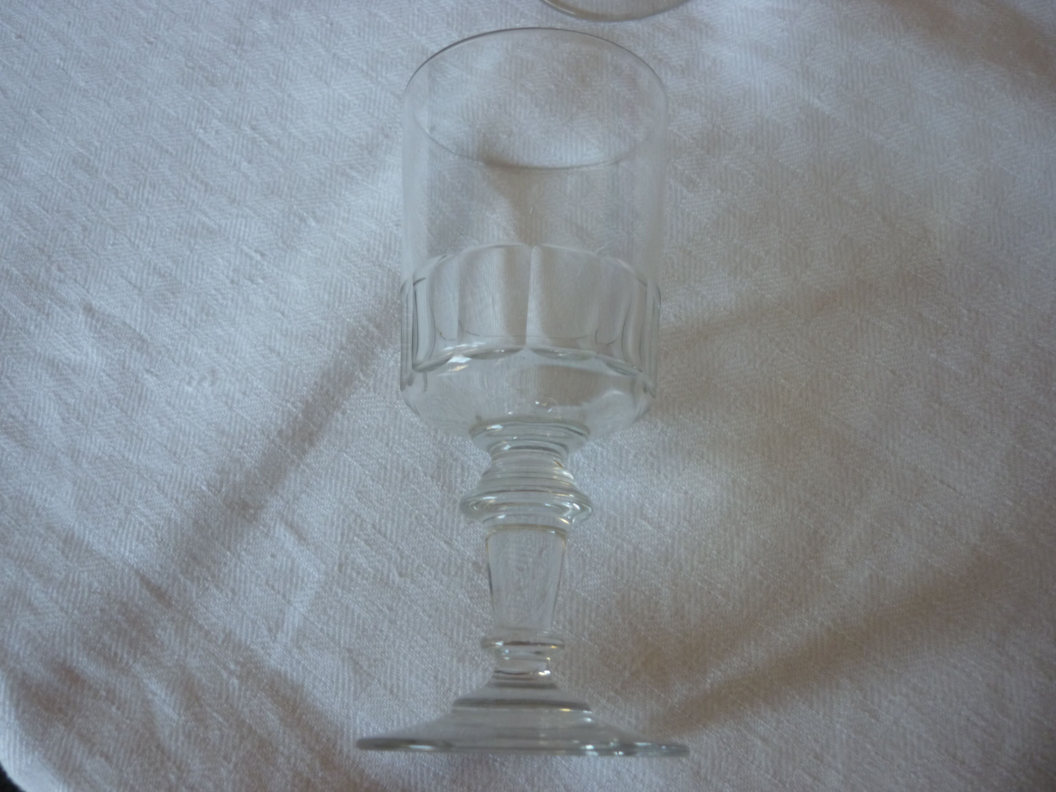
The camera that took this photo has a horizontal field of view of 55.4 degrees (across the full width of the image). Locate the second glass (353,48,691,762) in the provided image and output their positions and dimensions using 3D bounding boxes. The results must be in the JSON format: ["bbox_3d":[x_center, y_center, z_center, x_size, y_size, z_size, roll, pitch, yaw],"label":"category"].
[{"bbox_3d":[0.000,0.001,0.218,0.064,0.064,0.145,1,73,2],"label":"second glass"}]

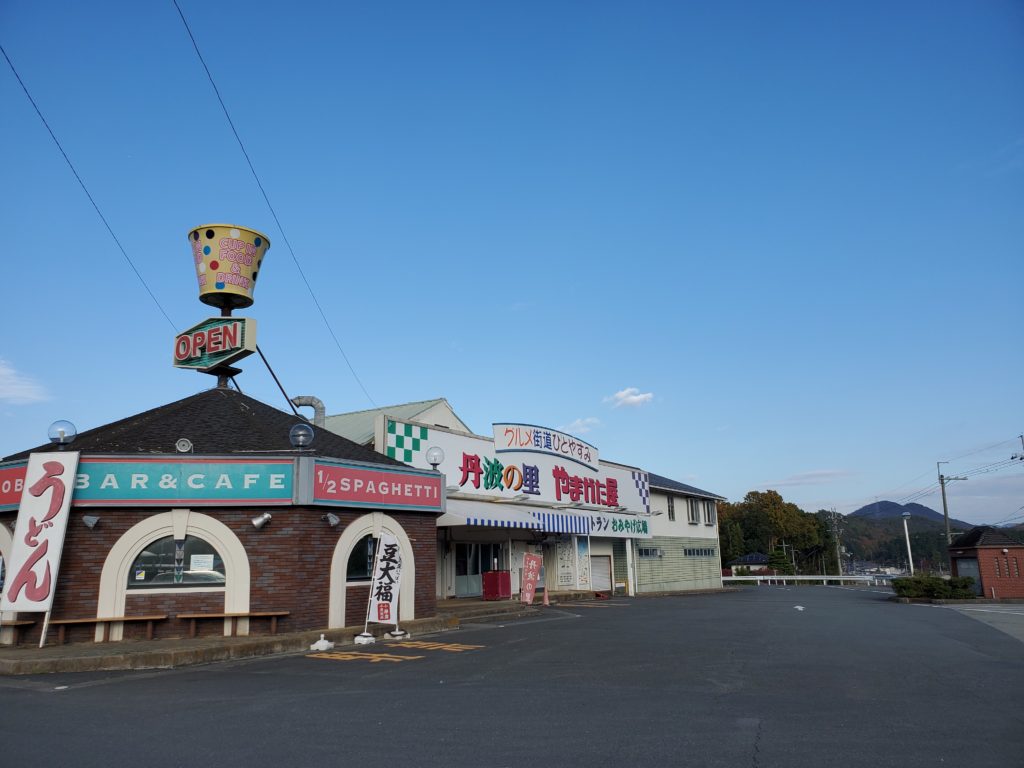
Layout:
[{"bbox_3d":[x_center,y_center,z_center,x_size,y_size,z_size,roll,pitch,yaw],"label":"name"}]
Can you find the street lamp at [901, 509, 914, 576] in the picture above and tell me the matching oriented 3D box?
[{"bbox_3d":[21.575,9.085,41.519,0.500,4.300,0.500,-1,-13,0],"label":"street lamp"}]

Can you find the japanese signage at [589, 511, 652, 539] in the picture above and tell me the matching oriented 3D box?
[{"bbox_3d":[4.070,5.785,31.511,0.150,0.980,7.500,-9,-15,33],"label":"japanese signage"}]

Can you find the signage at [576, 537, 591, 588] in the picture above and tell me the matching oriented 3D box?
[{"bbox_3d":[3.287,8.217,35.207,0.650,2.250,0.060,-9,-15,33],"label":"signage"}]

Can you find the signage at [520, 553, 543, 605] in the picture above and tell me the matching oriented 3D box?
[{"bbox_3d":[0.697,6.965,27.500,0.650,1.820,0.100,1,-13,-7],"label":"signage"}]

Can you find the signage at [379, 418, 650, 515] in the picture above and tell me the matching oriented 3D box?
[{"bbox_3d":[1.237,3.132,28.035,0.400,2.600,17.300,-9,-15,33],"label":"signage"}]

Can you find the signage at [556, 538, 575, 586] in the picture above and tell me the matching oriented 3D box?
[{"bbox_3d":[2.531,8.298,35.713,0.900,2.100,0.060,-9,-15,33],"label":"signage"}]

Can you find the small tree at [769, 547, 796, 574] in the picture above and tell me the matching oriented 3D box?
[{"bbox_3d":[28.033,18.567,80.000,2.800,3.100,2.800,-1,-13,0],"label":"small tree"}]

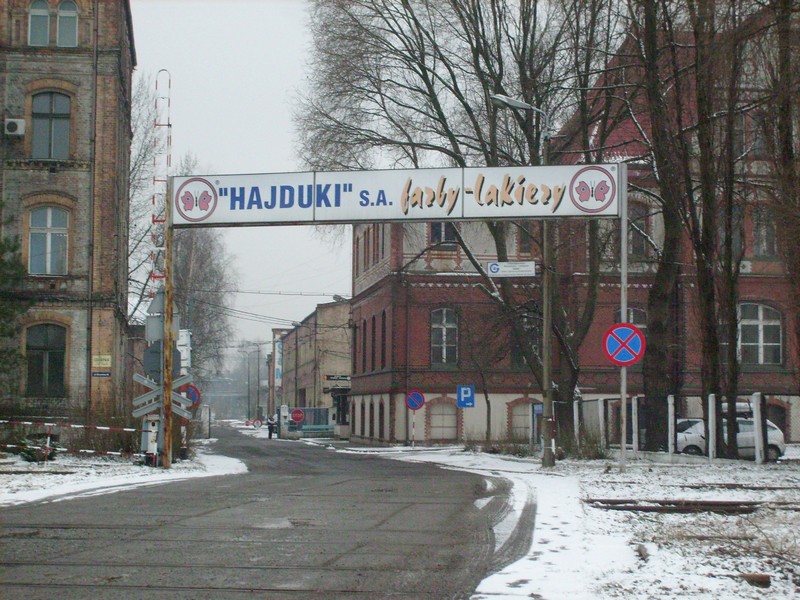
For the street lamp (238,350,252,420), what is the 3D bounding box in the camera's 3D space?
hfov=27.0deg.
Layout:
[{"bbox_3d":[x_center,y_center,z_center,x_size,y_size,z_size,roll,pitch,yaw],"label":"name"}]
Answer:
[{"bbox_3d":[-18.941,10.359,204.000,1.650,8.850,0.400,1,-4,-7],"label":"street lamp"}]

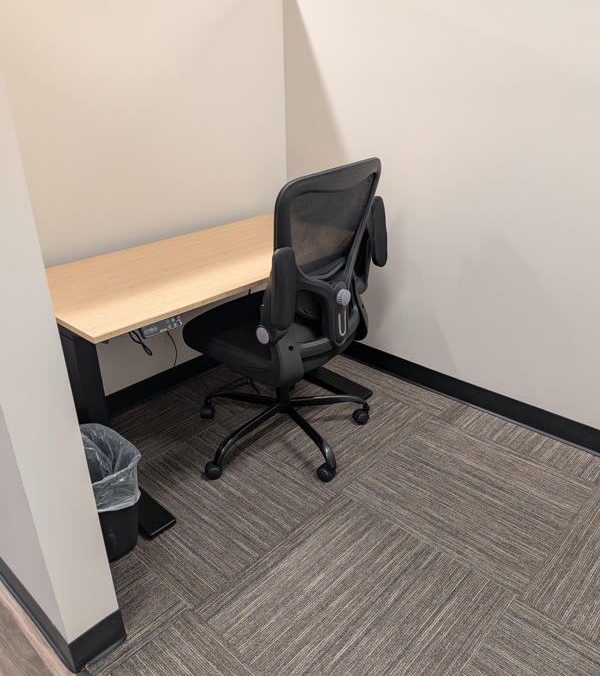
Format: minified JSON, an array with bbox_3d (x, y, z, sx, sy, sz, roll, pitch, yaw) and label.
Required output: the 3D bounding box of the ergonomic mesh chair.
[{"bbox_3d":[-0.082,-0.081,1.922,0.700,1.010,0.710,14,29,27],"label":"ergonomic mesh chair"}]

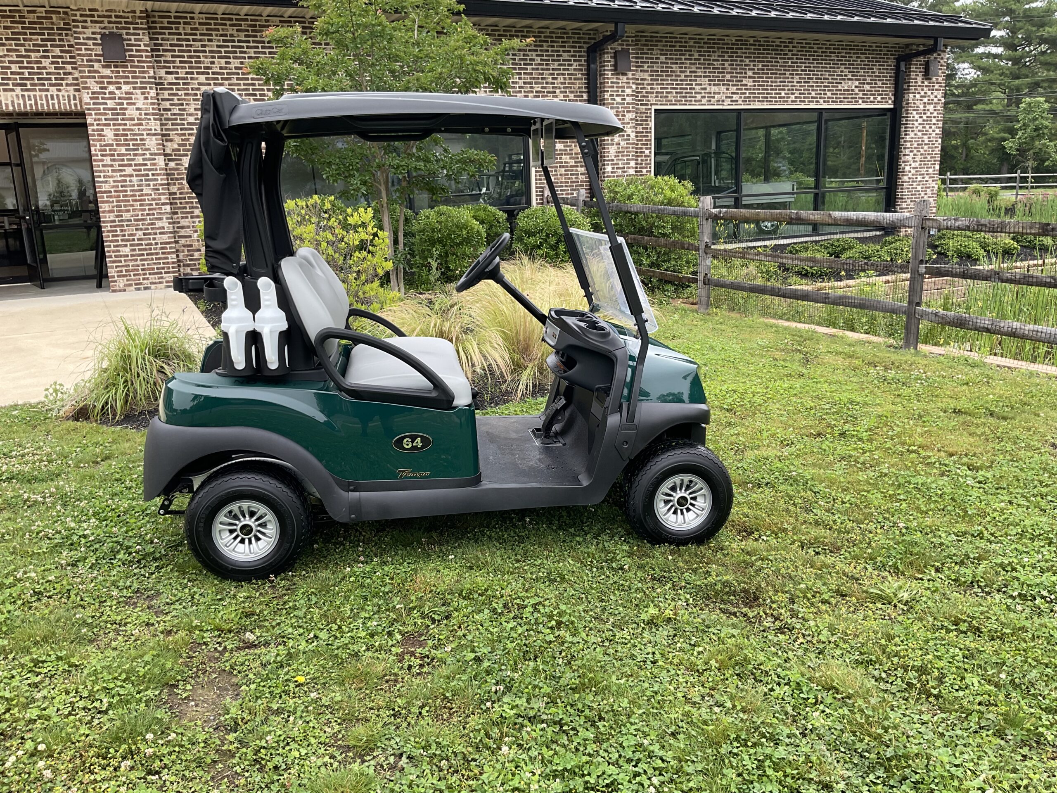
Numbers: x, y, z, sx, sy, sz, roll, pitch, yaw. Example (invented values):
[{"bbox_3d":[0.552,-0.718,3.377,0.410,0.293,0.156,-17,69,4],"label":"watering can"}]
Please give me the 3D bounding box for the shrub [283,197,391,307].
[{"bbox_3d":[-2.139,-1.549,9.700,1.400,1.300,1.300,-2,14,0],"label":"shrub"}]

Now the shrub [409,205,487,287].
[{"bbox_3d":[-1.064,-1.984,11.700,1.040,1.100,1.040,-2,14,0],"label":"shrub"}]

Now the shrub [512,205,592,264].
[{"bbox_3d":[0.303,-2.034,11.800,1.060,1.100,1.060,-2,14,0],"label":"shrub"}]

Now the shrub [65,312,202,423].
[{"bbox_3d":[-2.594,-0.226,5.850,0.900,0.660,0.850,-2,14,0],"label":"shrub"}]

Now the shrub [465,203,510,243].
[{"bbox_3d":[-0.764,-2.250,12.700,1.000,1.100,1.000,-2,14,0],"label":"shrub"}]

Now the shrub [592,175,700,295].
[{"bbox_3d":[1.475,-2.052,11.100,1.340,1.430,1.300,-2,14,0],"label":"shrub"}]

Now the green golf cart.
[{"bbox_3d":[-0.364,-0.333,3.741,2.330,1.780,1.200,-2,14,-9],"label":"green golf cart"}]

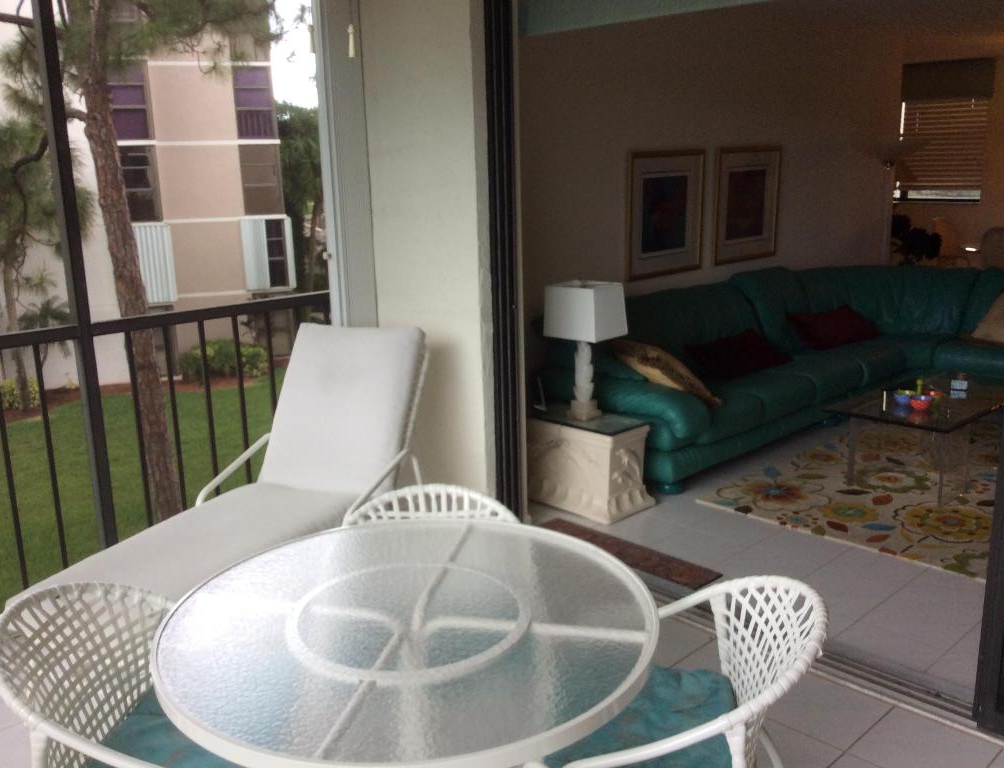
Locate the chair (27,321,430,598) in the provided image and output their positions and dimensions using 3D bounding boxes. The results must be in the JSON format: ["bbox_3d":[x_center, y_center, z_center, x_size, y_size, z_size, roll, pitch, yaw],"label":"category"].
[{"bbox_3d":[-0.867,0.407,3.564,0.670,0.985,1.670,4,14,20],"label":"chair"}]

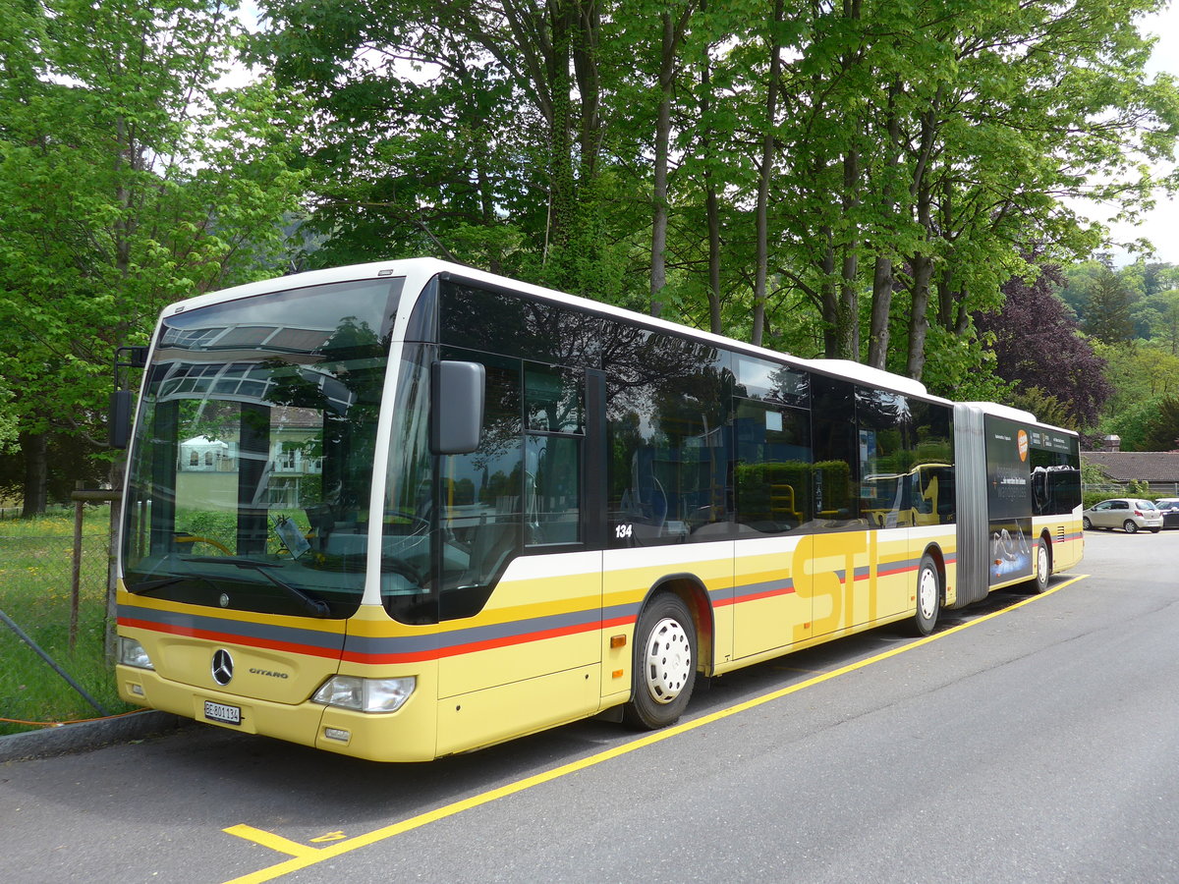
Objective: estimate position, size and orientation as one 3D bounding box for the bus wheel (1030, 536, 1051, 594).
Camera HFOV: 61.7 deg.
[{"bbox_3d":[7.435,2.056,16.524,0.300,0.957,0.957,-2,-4,36],"label":"bus wheel"}]

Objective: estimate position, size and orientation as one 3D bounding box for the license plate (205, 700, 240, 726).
[{"bbox_3d":[-2.018,1.495,5.442,0.315,0.100,0.020,-2,-4,36],"label":"license plate"}]

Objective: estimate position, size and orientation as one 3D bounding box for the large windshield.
[{"bbox_3d":[-1.951,0.039,5.598,2.260,1.790,0.220,-2,-12,36],"label":"large windshield"}]

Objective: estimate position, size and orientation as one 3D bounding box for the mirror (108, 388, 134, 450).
[{"bbox_3d":[-3.094,-0.143,6.514,0.140,0.400,0.220,2,-4,-34],"label":"mirror"}]

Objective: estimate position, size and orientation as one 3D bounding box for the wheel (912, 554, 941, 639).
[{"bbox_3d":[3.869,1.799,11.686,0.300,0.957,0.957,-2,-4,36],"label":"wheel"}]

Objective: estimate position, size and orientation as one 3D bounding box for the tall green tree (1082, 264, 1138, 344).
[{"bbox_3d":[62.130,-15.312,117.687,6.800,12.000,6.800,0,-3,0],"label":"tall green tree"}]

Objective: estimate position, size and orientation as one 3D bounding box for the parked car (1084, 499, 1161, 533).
[{"bbox_3d":[24.855,3.439,46.345,1.700,1.530,3.770,1,-3,-20],"label":"parked car"}]

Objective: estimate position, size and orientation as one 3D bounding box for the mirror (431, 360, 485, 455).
[{"bbox_3d":[-0.657,-0.171,4.911,0.240,0.460,0.150,-1,-3,21],"label":"mirror"}]

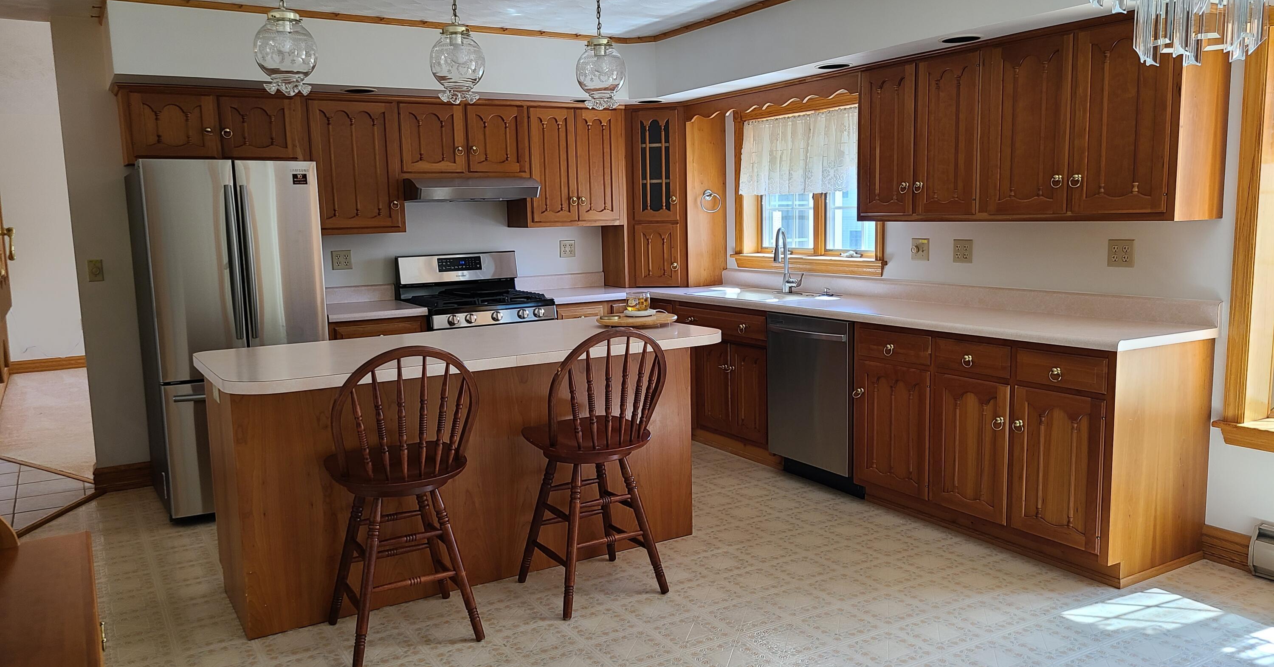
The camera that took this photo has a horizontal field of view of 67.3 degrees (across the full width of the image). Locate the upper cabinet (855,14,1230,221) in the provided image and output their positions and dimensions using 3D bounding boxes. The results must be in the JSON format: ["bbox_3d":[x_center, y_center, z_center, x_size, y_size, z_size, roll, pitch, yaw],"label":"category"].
[{"bbox_3d":[1.629,-0.867,4.134,0.322,0.751,1.617,-6,8,-30],"label":"upper cabinet"}]

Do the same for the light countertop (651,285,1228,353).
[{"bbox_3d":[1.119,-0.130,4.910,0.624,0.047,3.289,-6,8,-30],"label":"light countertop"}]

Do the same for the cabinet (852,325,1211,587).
[{"bbox_3d":[1.623,0.414,4.130,0.627,0.882,1.315,-6,8,-30],"label":"cabinet"}]

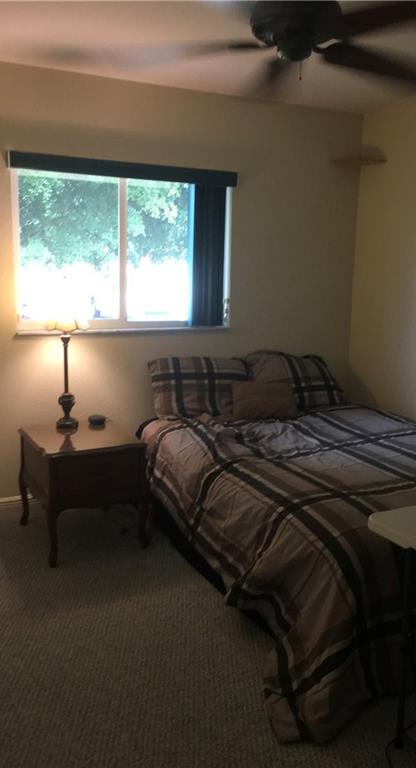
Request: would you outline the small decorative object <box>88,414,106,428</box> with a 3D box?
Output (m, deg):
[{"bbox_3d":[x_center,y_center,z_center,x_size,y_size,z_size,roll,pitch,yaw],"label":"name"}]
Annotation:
[{"bbox_3d":[-0.614,0.206,3.592,0.088,0.036,0.088,-4,11,-24],"label":"small decorative object"}]

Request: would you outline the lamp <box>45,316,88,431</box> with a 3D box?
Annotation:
[{"bbox_3d":[-0.776,-0.076,3.468,0.235,0.630,0.235,-4,11,-24],"label":"lamp"}]

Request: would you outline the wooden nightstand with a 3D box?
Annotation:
[{"bbox_3d":[-0.657,0.541,3.393,0.530,0.555,0.590,-5,12,-28],"label":"wooden nightstand"}]

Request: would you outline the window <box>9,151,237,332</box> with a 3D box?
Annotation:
[{"bbox_3d":[-0.447,-0.763,3.645,1.296,0.941,0.100,-4,11,-24],"label":"window"}]

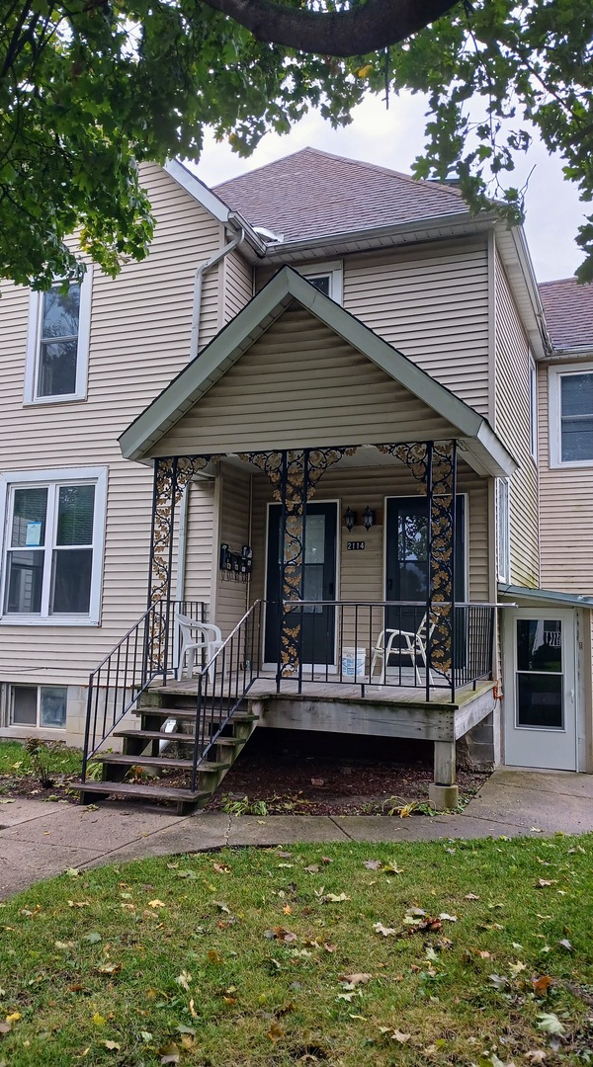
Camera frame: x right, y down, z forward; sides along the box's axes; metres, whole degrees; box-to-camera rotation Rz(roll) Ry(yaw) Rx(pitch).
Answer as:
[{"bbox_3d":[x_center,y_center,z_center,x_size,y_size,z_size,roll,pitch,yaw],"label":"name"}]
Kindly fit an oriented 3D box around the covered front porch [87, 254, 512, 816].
[{"bbox_3d":[0.058,-0.072,8.437,3.840,5.150,3.680,-2,-8,22],"label":"covered front porch"}]

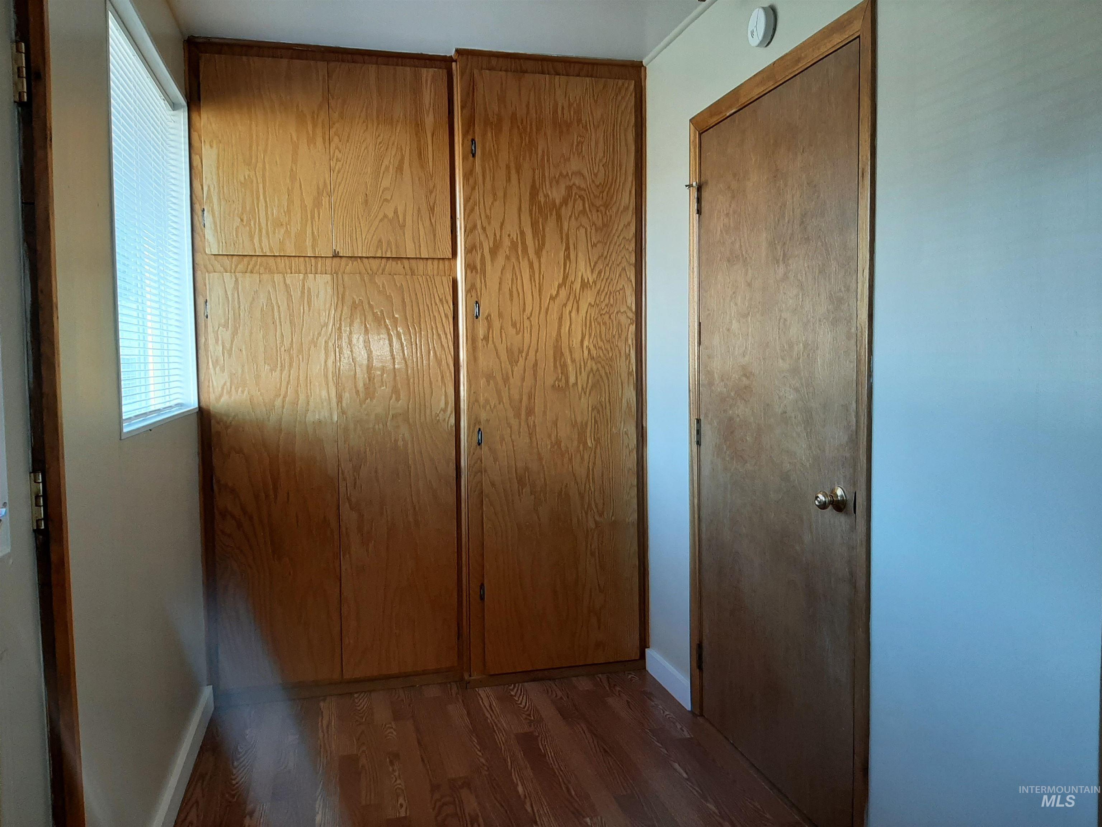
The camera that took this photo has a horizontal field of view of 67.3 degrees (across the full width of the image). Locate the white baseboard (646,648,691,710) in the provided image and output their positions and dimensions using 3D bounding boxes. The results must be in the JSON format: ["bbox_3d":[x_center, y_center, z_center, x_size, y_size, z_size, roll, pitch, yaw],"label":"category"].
[{"bbox_3d":[0.460,1.027,3.236,0.018,0.107,0.436,-2,4,-14],"label":"white baseboard"}]

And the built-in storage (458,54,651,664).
[{"bbox_3d":[0.021,-0.161,3.277,0.755,2.444,0.045,-2,4,-14],"label":"built-in storage"}]

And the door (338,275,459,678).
[{"bbox_3d":[-0.598,0.254,3.236,0.455,1.568,0.030,-2,4,-14],"label":"door"}]

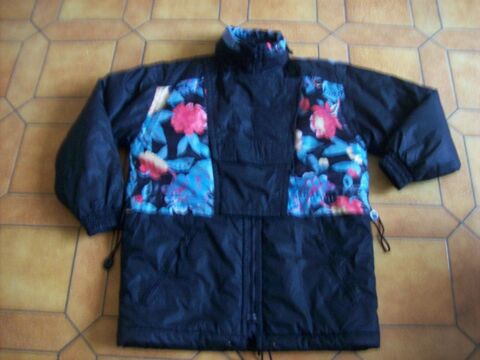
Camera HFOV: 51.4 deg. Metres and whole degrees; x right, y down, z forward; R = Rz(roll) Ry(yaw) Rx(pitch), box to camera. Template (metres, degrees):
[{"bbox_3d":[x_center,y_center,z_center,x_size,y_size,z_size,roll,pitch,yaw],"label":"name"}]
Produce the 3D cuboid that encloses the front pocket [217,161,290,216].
[{"bbox_3d":[0.034,0.025,1.276,0.183,0.030,0.149,1,64,1],"label":"front pocket"}]

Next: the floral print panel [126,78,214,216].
[{"bbox_3d":[-0.165,-0.101,1.341,0.211,0.040,0.418,1,64,1],"label":"floral print panel"}]

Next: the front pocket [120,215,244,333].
[{"bbox_3d":[-0.143,0.217,1.197,0.303,0.040,0.283,1,64,1],"label":"front pocket"}]

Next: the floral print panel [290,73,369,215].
[{"bbox_3d":[0.227,-0.102,1.335,0.203,0.040,0.431,1,64,1],"label":"floral print panel"}]

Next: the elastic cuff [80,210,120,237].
[{"bbox_3d":[-0.351,0.108,1.264,0.102,0.050,0.066,-6,64,-2],"label":"elastic cuff"}]

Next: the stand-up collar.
[{"bbox_3d":[0.037,-0.384,1.475,0.211,0.070,0.135,1,64,1],"label":"stand-up collar"}]

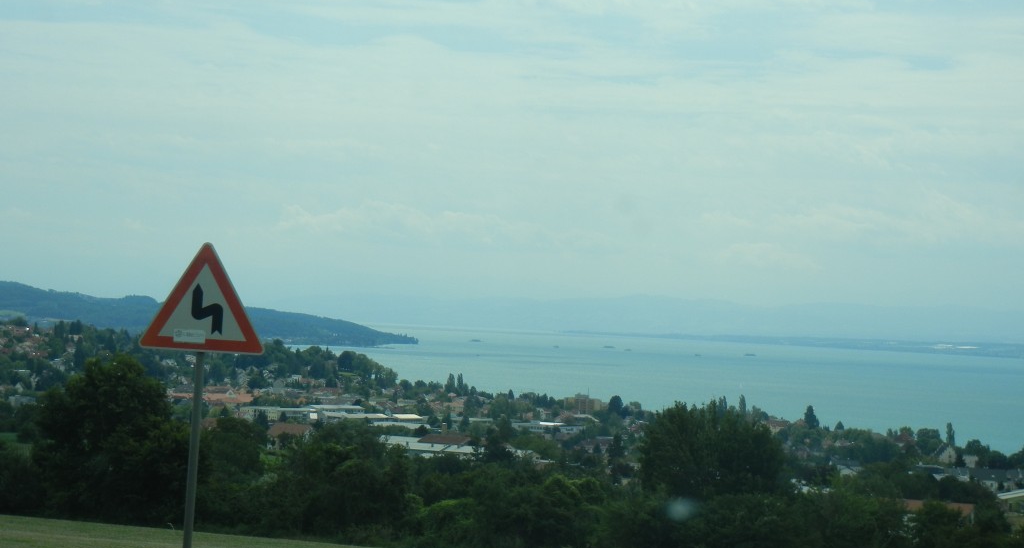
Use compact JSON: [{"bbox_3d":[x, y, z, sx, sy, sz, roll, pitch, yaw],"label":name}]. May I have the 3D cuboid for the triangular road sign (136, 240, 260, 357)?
[{"bbox_3d":[-2.210,0.166,18.960,0.900,0.790,0.030,4,-1,-7],"label":"triangular road sign"}]

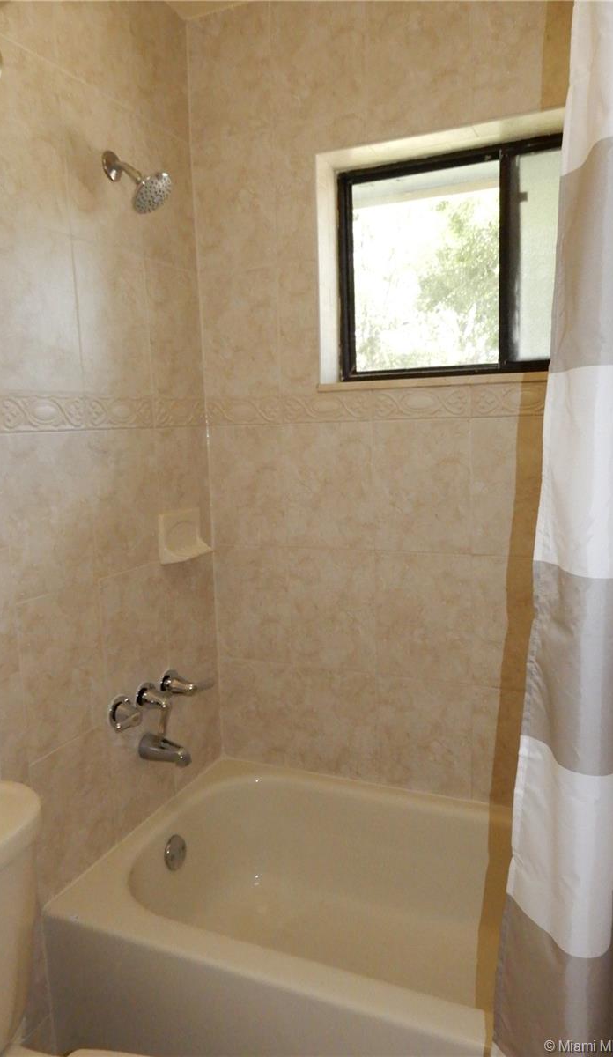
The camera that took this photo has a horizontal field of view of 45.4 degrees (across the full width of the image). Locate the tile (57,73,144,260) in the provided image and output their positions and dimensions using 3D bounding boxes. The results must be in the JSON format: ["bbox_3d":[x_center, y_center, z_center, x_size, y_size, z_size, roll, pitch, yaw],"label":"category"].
[{"bbox_3d":[-0.466,-0.819,1.678,0.012,0.339,0.251,2,9,24],"label":"tile"}]

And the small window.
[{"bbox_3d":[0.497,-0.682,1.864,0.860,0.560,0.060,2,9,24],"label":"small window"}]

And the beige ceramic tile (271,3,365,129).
[{"bbox_3d":[0.025,-1.184,1.823,0.251,0.304,0.012,2,9,24],"label":"beige ceramic tile"}]

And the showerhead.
[{"bbox_3d":[-0.380,-0.786,1.655,0.150,0.142,0.107,2,9,25],"label":"showerhead"}]

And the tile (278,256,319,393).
[{"bbox_3d":[-0.015,-0.528,1.944,0.113,0.339,0.012,2,9,24],"label":"tile"}]

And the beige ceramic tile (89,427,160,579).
[{"bbox_3d":[-0.440,-0.070,1.790,0.011,0.339,0.256,2,9,24],"label":"beige ceramic tile"}]

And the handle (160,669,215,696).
[{"bbox_3d":[-0.322,0.405,1.959,0.077,0.066,0.133,2,9,25],"label":"handle"}]

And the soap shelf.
[{"bbox_3d":[-0.321,0.019,1.978,0.055,0.125,0.175,2,9,24],"label":"soap shelf"}]

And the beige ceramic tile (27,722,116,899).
[{"bbox_3d":[-0.520,0.629,1.650,0.012,0.313,0.251,2,9,24],"label":"beige ceramic tile"}]

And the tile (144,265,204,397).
[{"bbox_3d":[-0.352,-0.518,1.953,0.012,0.339,0.249,2,9,24],"label":"tile"}]

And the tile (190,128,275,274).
[{"bbox_3d":[-0.192,-0.870,1.971,0.243,0.335,0.011,2,9,24],"label":"tile"}]

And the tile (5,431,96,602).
[{"bbox_3d":[-0.543,-0.033,1.556,0.012,0.339,0.251,2,9,24],"label":"tile"}]

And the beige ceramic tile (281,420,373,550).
[{"bbox_3d":[0.059,-0.114,1.964,0.253,0.339,0.010,2,9,24],"label":"beige ceramic tile"}]

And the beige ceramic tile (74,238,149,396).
[{"bbox_3d":[-0.455,-0.482,1.726,0.012,0.339,0.251,2,9,24],"label":"beige ceramic tile"}]

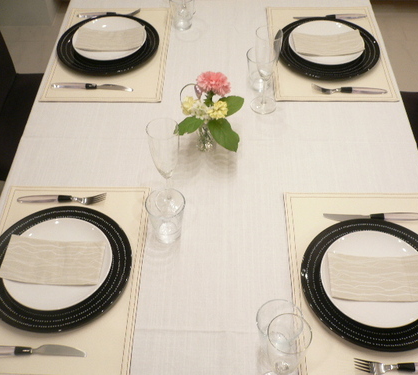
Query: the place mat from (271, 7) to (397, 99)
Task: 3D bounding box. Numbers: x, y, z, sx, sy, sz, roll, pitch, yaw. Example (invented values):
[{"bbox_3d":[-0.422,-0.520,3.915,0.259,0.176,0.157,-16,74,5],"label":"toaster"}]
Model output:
[{"bbox_3d":[0.354,-0.413,1.512,0.334,0.004,0.458,0,51,1],"label":"place mat"}]

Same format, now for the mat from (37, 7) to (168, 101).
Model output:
[{"bbox_3d":[-0.293,-0.414,1.523,0.334,0.004,0.458,0,51,1],"label":"mat"}]

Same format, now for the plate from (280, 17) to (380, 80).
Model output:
[{"bbox_3d":[0.352,-0.406,1.491,0.300,0.022,0.300,0,51,1],"label":"plate"}]

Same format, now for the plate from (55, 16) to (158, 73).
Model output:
[{"bbox_3d":[-0.299,-0.421,1.514,0.300,0.022,0.300,0,51,1],"label":"plate"}]

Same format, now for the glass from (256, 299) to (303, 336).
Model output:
[{"bbox_3d":[0.123,0.261,0.914,0.079,0.103,0.079,0,51,1],"label":"glass"}]

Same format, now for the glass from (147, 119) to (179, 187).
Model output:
[{"bbox_3d":[-0.089,-0.042,1.079,0.068,0.228,0.068,0,51,1],"label":"glass"}]

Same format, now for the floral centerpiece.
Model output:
[{"bbox_3d":[0.006,-0.163,1.202,0.145,0.185,0.140,0,51,1],"label":"floral centerpiece"}]

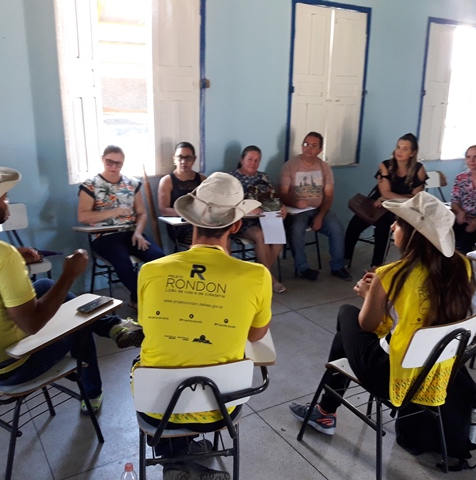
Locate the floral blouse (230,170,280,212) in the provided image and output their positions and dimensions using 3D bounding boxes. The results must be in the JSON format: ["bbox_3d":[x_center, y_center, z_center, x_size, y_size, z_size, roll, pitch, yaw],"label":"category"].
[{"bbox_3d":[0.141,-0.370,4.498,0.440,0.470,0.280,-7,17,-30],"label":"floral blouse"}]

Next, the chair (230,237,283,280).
[{"bbox_3d":[0.097,0.004,4.567,0.550,0.790,0.610,-7,17,-30],"label":"chair"}]

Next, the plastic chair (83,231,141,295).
[{"bbox_3d":[-0.876,0.134,3.988,0.550,0.790,0.610,-7,16,-28],"label":"plastic chair"}]

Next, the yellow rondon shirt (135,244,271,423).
[{"bbox_3d":[-0.106,0.325,1.828,0.450,0.620,0.340,1,14,0],"label":"yellow rondon shirt"}]

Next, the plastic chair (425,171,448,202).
[{"bbox_3d":[2.454,-0.322,6.054,0.500,0.820,0.570,-8,17,-32],"label":"plastic chair"}]

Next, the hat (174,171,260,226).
[{"bbox_3d":[-0.069,-0.140,1.788,0.280,0.160,0.360,7,32,21],"label":"hat"}]

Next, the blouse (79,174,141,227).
[{"bbox_3d":[-1.046,-0.255,4.231,0.450,0.540,0.270,-6,17,-26],"label":"blouse"}]

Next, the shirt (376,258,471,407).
[{"bbox_3d":[0.769,0.378,2.133,0.410,0.580,0.280,-6,16,-25],"label":"shirt"}]

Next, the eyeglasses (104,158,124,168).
[{"bbox_3d":[-0.913,-0.585,3.803,0.140,0.045,0.135,2,15,-20],"label":"eyeglasses"}]

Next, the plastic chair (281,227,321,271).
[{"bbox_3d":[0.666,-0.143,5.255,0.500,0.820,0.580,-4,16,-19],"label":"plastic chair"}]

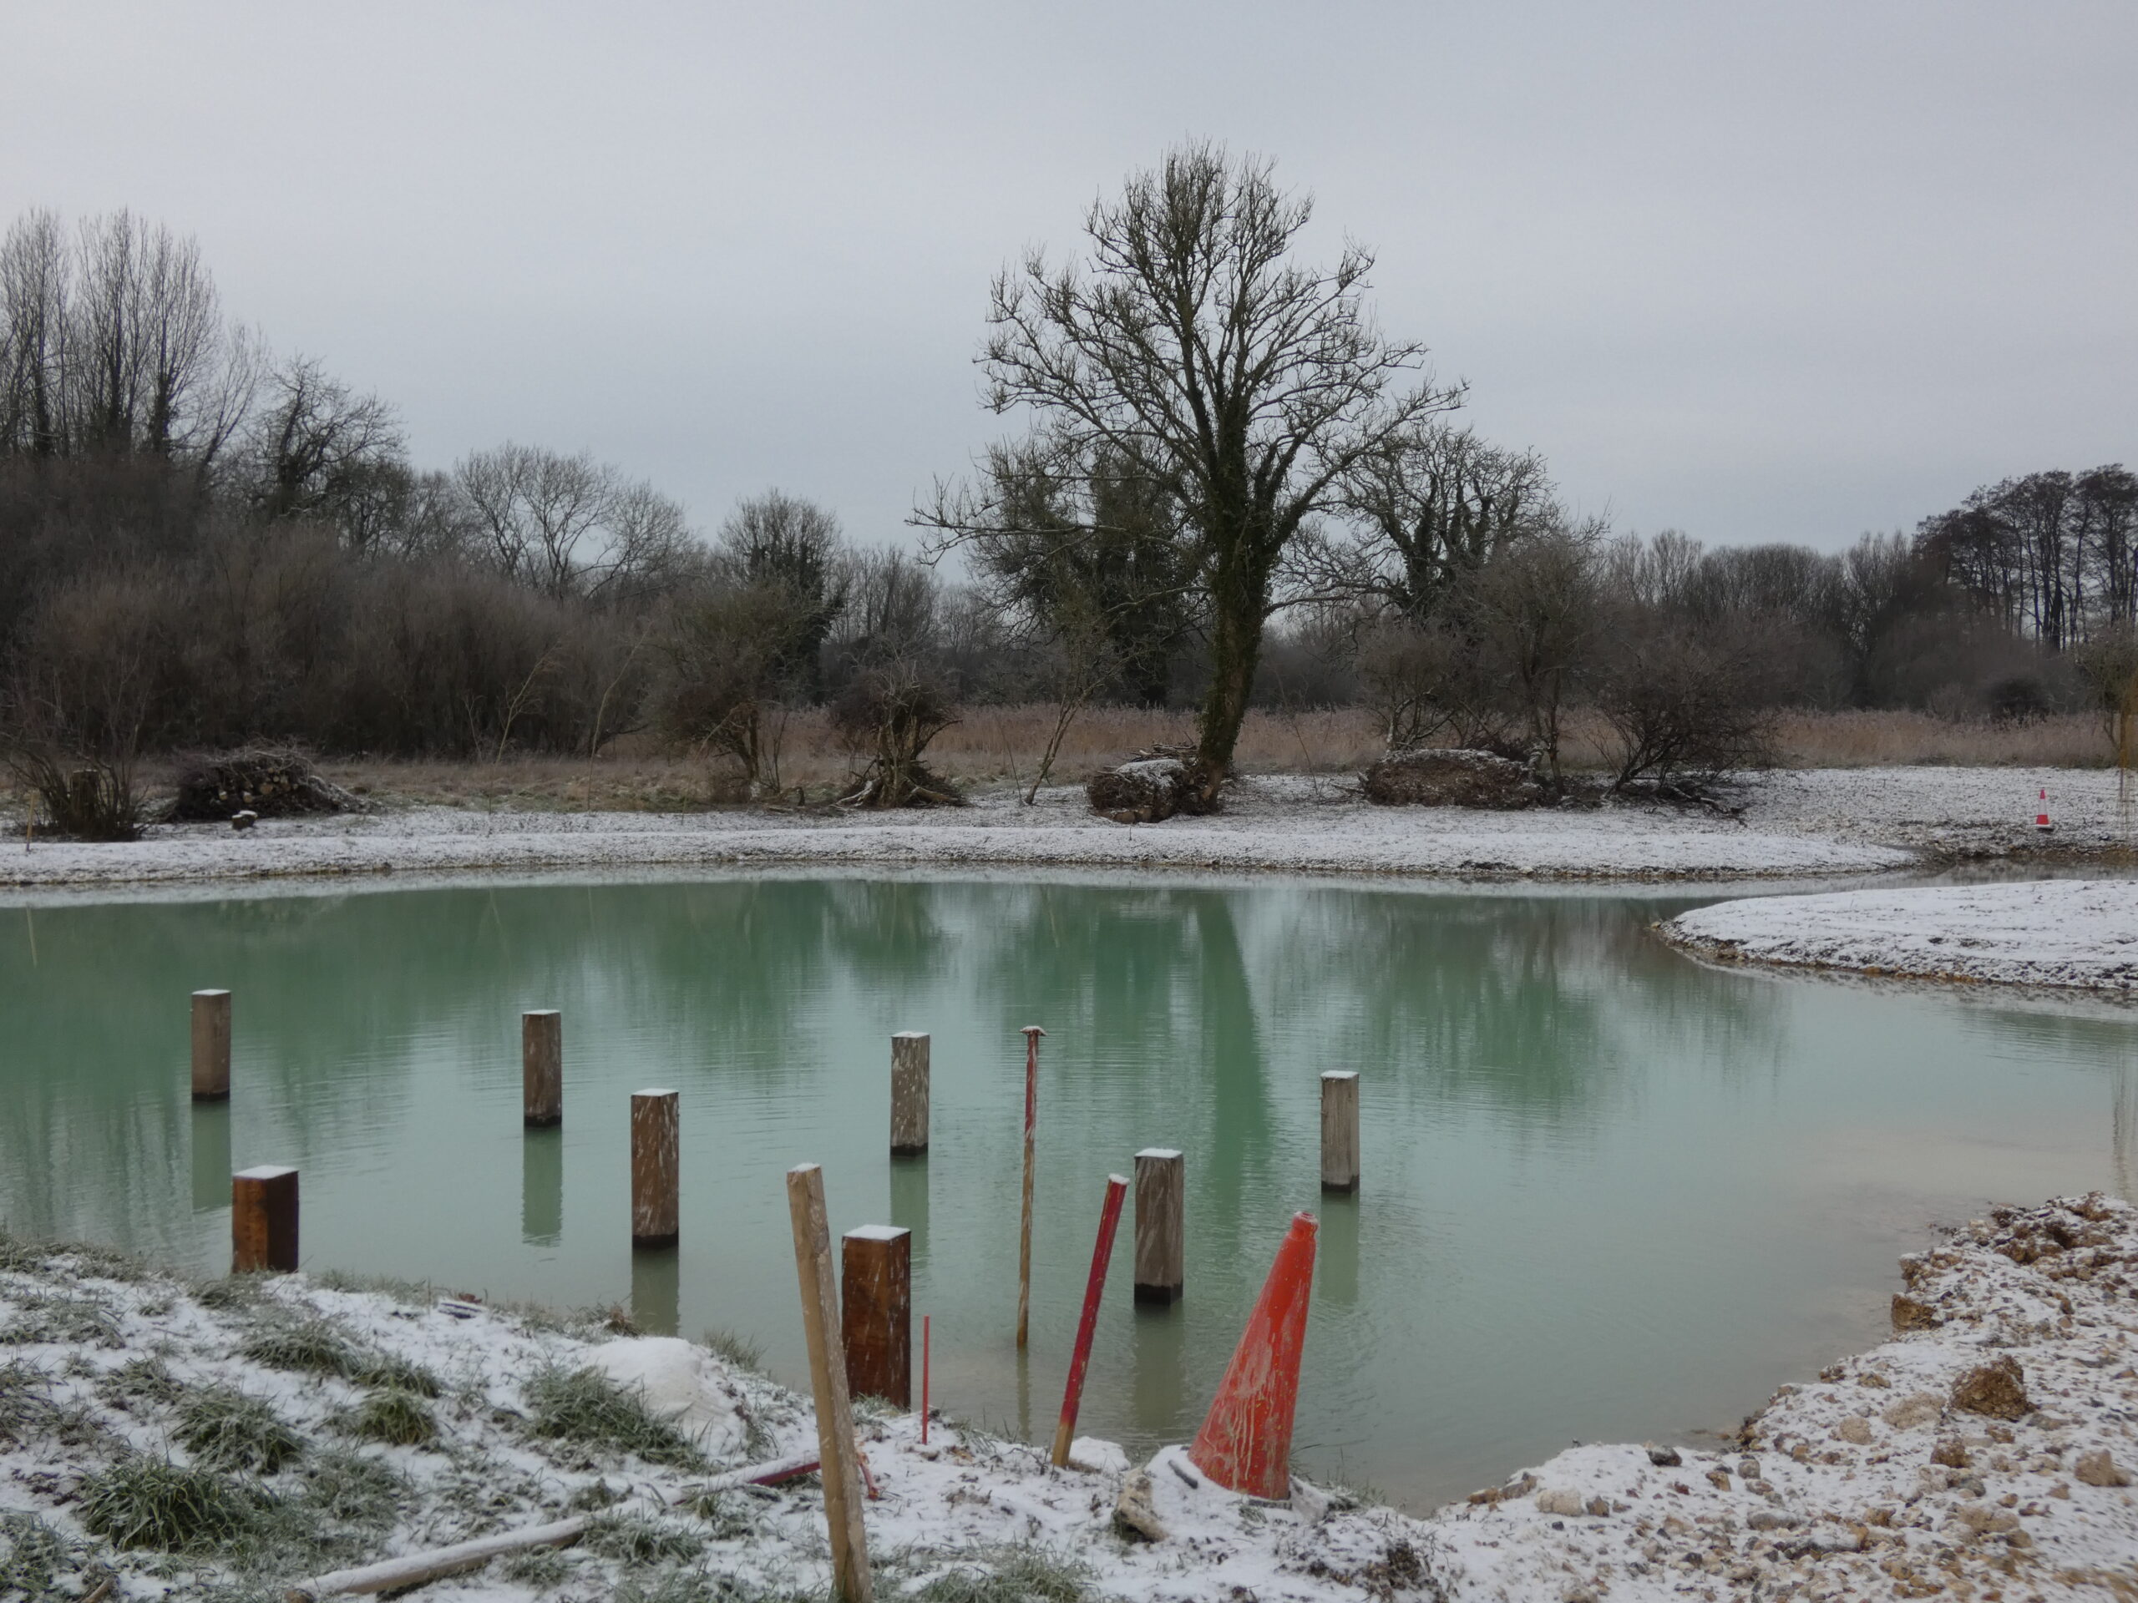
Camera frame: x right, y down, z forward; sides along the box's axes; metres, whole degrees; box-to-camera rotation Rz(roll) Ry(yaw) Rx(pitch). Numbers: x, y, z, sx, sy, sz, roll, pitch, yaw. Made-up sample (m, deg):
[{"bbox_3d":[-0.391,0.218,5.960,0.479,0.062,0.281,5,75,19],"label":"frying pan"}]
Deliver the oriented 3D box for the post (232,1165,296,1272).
[{"bbox_3d":[-2.736,1.451,8.005,0.148,0.355,0.148,1,2,24],"label":"post"}]

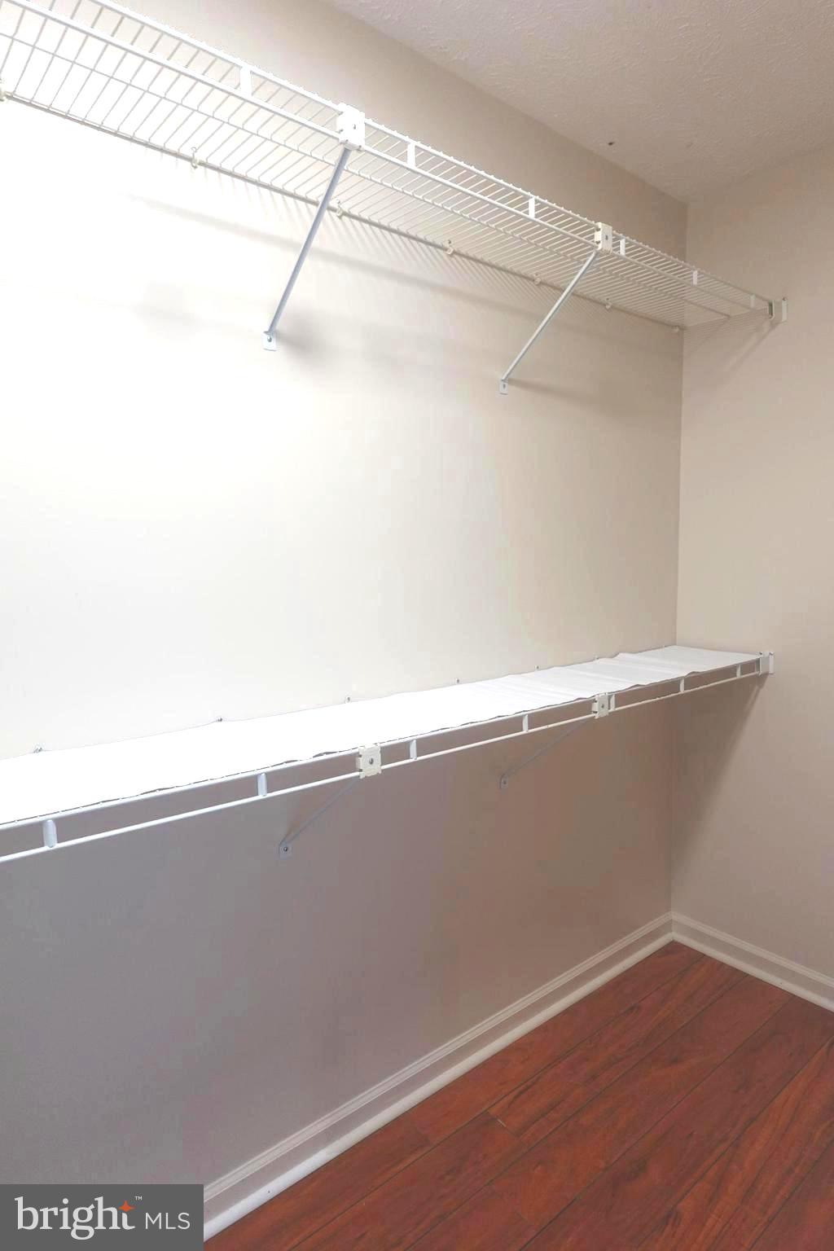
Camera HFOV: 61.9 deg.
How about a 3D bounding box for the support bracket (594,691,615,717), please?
[{"bbox_3d":[0.422,0.185,1.601,0.044,0.055,0.024,-5,7,-39],"label":"support bracket"}]

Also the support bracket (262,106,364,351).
[{"bbox_3d":[-0.194,-0.670,1.215,0.045,0.294,0.313,-5,7,-39],"label":"support bracket"}]

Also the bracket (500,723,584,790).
[{"bbox_3d":[0.325,0.321,1.733,0.031,0.256,0.292,-5,7,-39],"label":"bracket"}]

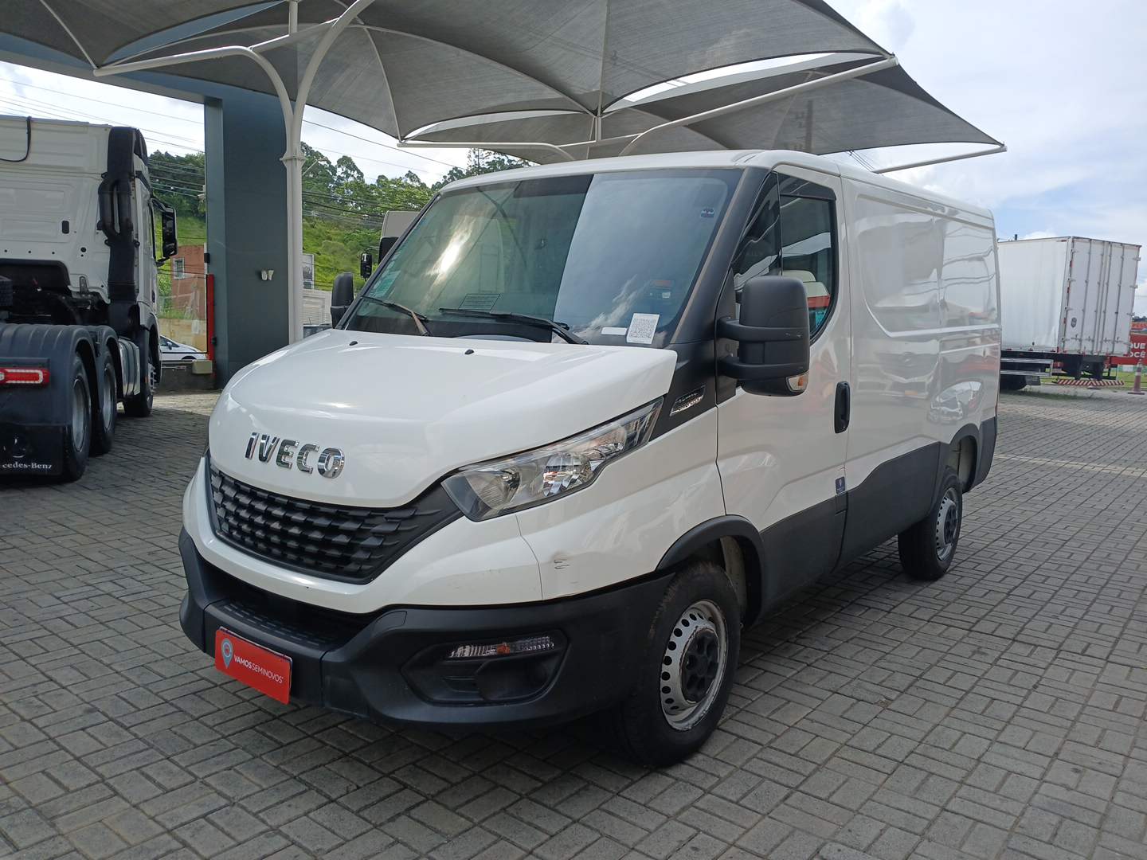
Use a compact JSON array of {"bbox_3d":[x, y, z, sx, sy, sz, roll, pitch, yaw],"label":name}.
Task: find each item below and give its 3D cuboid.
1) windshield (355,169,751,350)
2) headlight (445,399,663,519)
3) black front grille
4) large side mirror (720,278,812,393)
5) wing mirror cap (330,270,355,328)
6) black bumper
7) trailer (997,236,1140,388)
[{"bbox_3d":[-0.218,-0.699,3.387,1.740,0.880,0.190,8,-29,38],"label":"windshield"},{"bbox_3d":[-0.044,0.092,2.522,0.360,0.340,0.660,8,12,38],"label":"headlight"},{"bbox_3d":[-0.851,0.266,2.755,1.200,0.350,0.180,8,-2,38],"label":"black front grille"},{"bbox_3d":[0.580,-0.290,2.668,0.260,0.370,0.150,8,12,38],"label":"large side mirror"},{"bbox_3d":[-1.107,-0.552,4.088,0.260,0.370,0.150,8,12,38],"label":"wing mirror cap"},{"bbox_3d":[-0.726,0.558,2.963,1.960,0.430,0.850,8,12,38],"label":"black bumper"},{"bbox_3d":[10.430,-3.007,22.764,2.550,3.400,7.000,-2,8,-26],"label":"trailer"}]

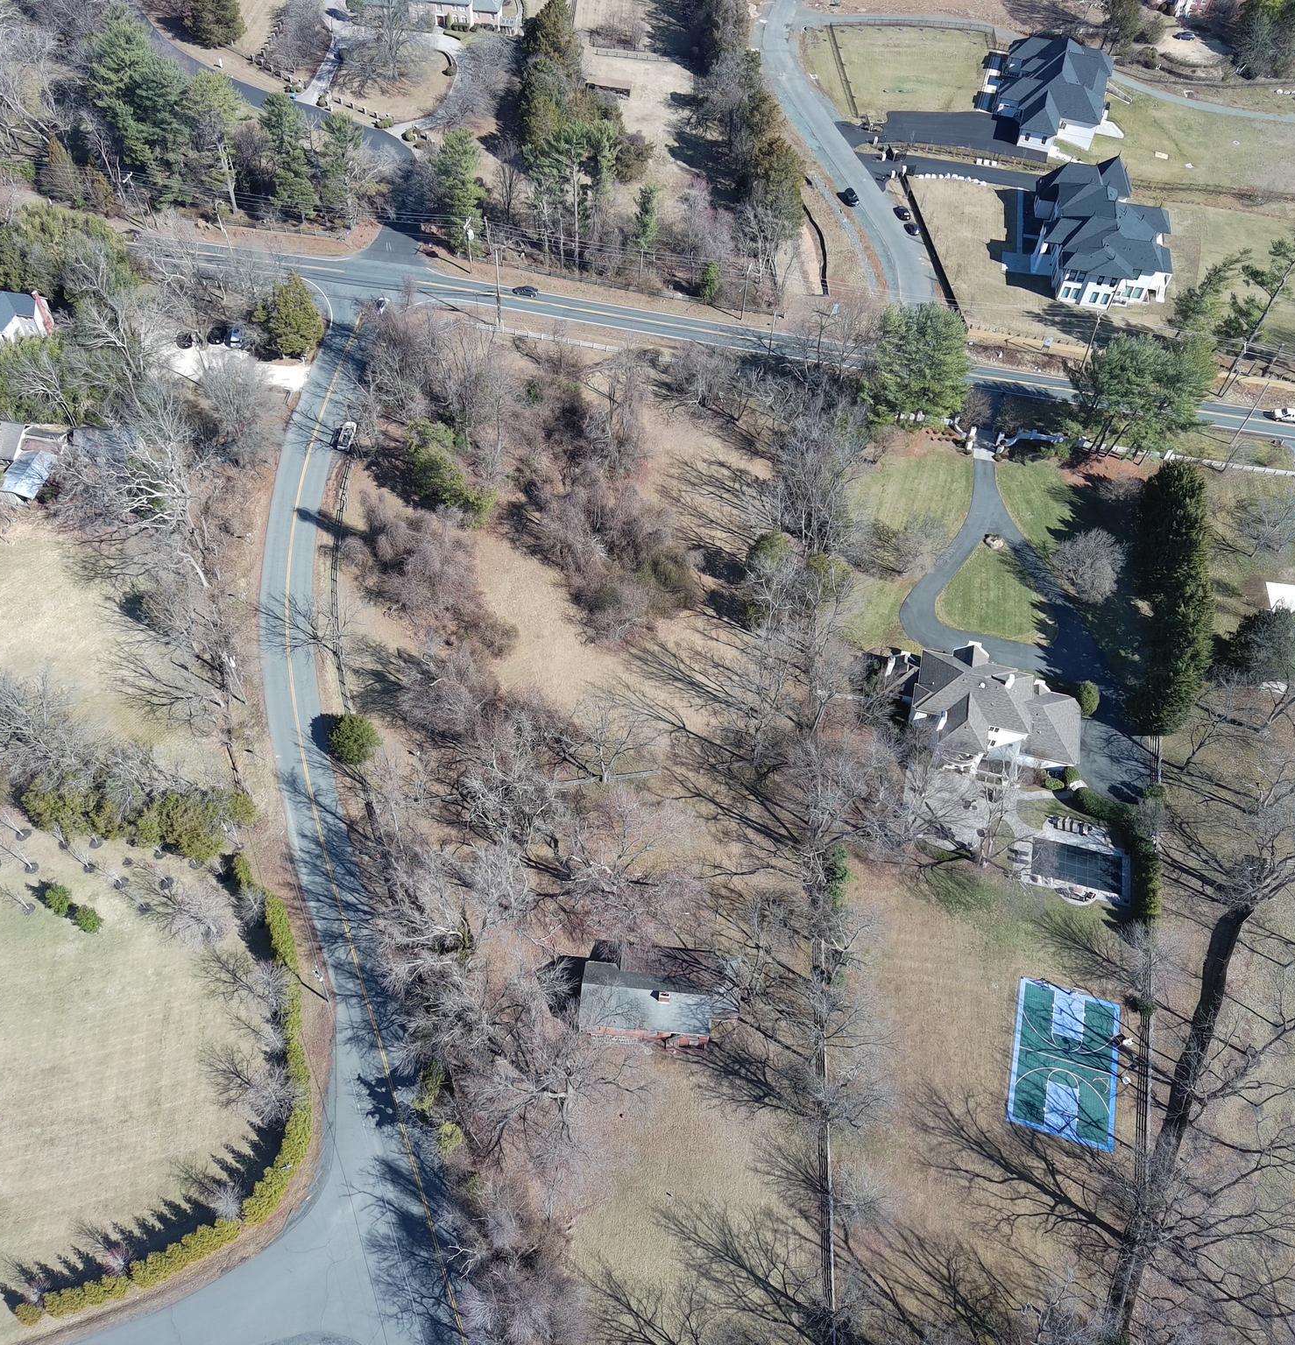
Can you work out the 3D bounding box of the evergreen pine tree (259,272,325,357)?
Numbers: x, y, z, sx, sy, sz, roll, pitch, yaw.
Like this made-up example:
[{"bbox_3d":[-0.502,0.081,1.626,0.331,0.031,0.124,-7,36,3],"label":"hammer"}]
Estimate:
[{"bbox_3d":[-58.390,-60.160,199.200,9.620,13.550,9.620,7,53,0],"label":"evergreen pine tree"}]

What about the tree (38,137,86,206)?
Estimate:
[{"bbox_3d":[-109.150,-93.240,221.320,6.300,13.300,6.300,6,53,0],"label":"tree"}]

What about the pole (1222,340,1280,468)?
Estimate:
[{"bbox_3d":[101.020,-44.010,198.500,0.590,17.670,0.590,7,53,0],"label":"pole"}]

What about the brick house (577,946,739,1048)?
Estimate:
[{"bbox_3d":[0.410,38.060,137.580,15.500,5.200,9.500,4,53,-1],"label":"brick house"}]

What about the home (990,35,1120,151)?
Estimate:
[{"bbox_3d":[90.920,-128.920,264.790,20.500,11.000,27.000,16,54,7],"label":"home"}]

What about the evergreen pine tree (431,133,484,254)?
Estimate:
[{"bbox_3d":[-33.420,-86.840,216.140,9.030,21.890,9.030,7,53,0],"label":"evergreen pine tree"}]

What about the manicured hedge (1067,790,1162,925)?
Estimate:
[{"bbox_3d":[59.770,23.020,153.140,11.780,4.220,16.490,16,54,7],"label":"manicured hedge"}]

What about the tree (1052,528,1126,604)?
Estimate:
[{"bbox_3d":[66.680,-15.880,180.170,10.800,9.300,10.800,6,53,0],"label":"tree"}]

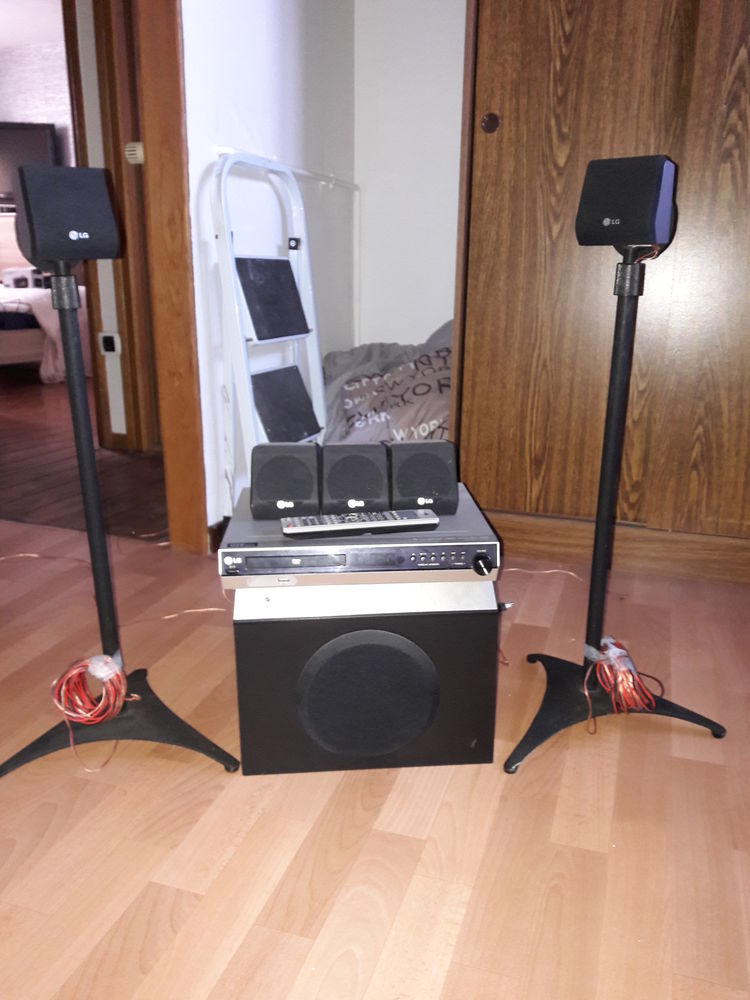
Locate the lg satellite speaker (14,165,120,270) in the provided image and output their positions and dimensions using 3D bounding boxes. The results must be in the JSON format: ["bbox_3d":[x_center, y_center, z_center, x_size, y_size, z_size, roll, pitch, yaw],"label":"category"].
[{"bbox_3d":[-0.359,-0.333,0.944,0.098,0.101,0.083,-10,20,-29],"label":"lg satellite speaker"}]

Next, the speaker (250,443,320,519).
[{"bbox_3d":[-0.129,-0.035,1.179,0.098,0.101,0.083,-1,17,-2],"label":"speaker"}]

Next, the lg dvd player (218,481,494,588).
[{"bbox_3d":[-0.026,0.048,1.183,0.362,0.060,0.292,-1,17,-3],"label":"lg dvd player"}]

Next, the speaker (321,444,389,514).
[{"bbox_3d":[-0.029,-0.037,1.186,0.098,0.101,0.083,-1,17,-2],"label":"speaker"}]

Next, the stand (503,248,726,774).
[{"bbox_3d":[0.305,-0.016,1.169,0.344,0.700,0.302,-5,18,-14],"label":"stand"}]

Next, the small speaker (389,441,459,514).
[{"bbox_3d":[0.069,-0.038,1.186,0.098,0.101,0.083,-1,17,-2],"label":"small speaker"}]

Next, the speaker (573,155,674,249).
[{"bbox_3d":[0.313,-0.370,1.010,0.098,0.101,0.083,9,20,29],"label":"speaker"}]

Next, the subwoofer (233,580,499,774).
[{"bbox_3d":[-0.019,0.203,1.217,0.343,0.257,0.300,-2,17,-4],"label":"subwoofer"}]

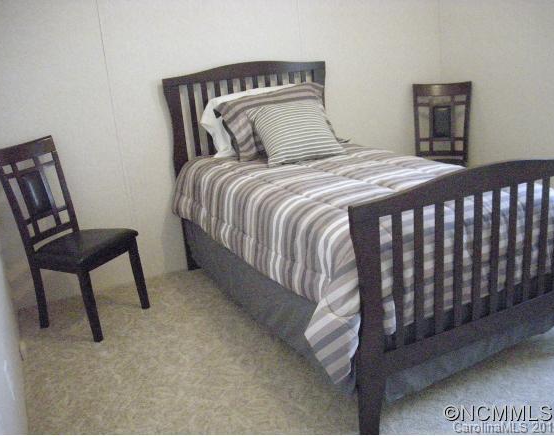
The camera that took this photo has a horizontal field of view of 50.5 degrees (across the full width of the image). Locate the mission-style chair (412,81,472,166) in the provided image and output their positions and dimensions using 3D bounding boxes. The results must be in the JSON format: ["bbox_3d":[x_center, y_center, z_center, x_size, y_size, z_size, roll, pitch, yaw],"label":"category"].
[{"bbox_3d":[1.162,-0.420,4.207,0.450,0.990,0.550,1,17,20],"label":"mission-style chair"}]

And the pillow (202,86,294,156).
[{"bbox_3d":[-0.126,-0.612,3.715,0.670,0.410,0.170,-12,4,-24],"label":"pillow"}]

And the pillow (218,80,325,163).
[{"bbox_3d":[0.027,-0.598,3.692,0.750,0.420,0.170,-12,-2,-24],"label":"pillow"}]

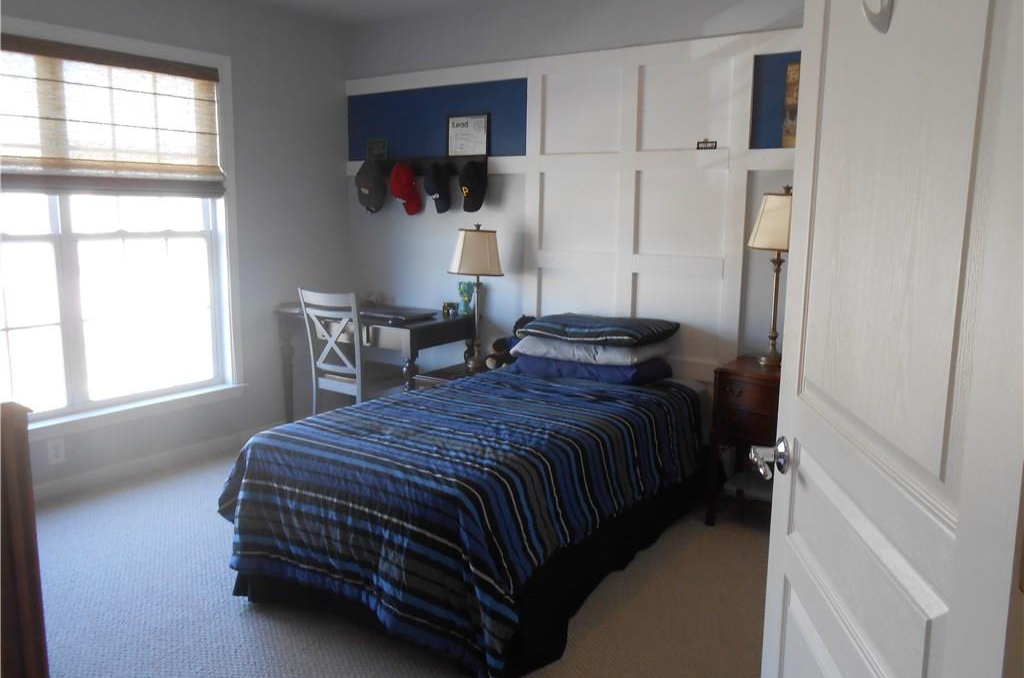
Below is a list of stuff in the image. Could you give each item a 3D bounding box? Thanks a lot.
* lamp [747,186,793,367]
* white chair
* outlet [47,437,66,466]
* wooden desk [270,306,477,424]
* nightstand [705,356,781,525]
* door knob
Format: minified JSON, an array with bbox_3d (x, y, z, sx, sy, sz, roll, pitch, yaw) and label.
[{"bbox_3d":[1.151,-0.263,3.307,0.280,0.779,0.280,7,12,34],"label":"lamp"},{"bbox_3d":[-0.904,0.181,4.304,0.430,0.935,0.480,6,11,28],"label":"white chair"},{"bbox_3d":[-2.108,0.521,3.563,0.008,0.116,0.073,7,12,34],"label":"outlet"},{"bbox_3d":[-0.785,0.229,4.494,0.996,0.770,0.651,7,12,34],"label":"wooden desk"},{"bbox_3d":[1.139,0.479,3.361,0.455,0.701,0.356,7,12,34],"label":"nightstand"},{"bbox_3d":[0.462,0.219,1.377,0.062,0.066,0.138,1,10,5],"label":"door knob"}]

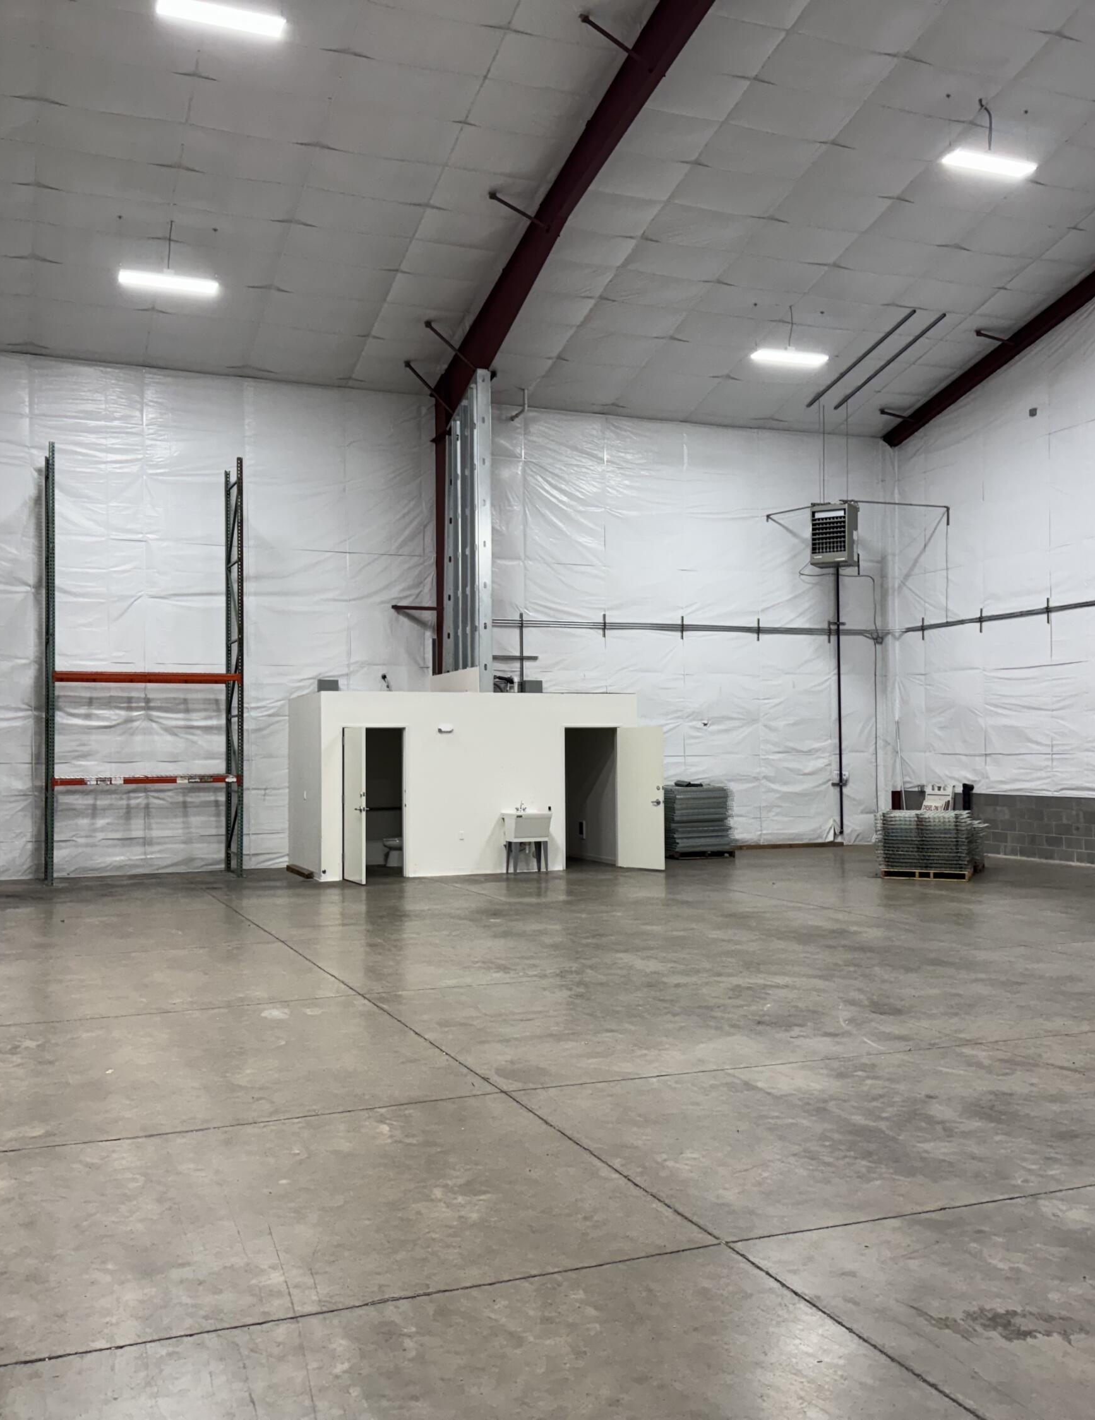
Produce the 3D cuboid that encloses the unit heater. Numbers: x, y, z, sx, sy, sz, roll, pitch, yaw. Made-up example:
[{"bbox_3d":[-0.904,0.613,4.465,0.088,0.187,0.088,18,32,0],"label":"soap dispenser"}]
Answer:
[{"bbox_3d":[4.931,-2.979,22.500,0.660,1.000,0.660,-1,-2,25],"label":"unit heater"}]

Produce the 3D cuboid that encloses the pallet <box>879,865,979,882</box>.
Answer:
[{"bbox_3d":[5.333,2.269,18.325,1.150,0.140,1.080,-1,-2,23],"label":"pallet"}]

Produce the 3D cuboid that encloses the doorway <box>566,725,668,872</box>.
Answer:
[{"bbox_3d":[0.975,1.318,19.478,1.285,2.150,0.953,0,-2,-22],"label":"doorway"}]

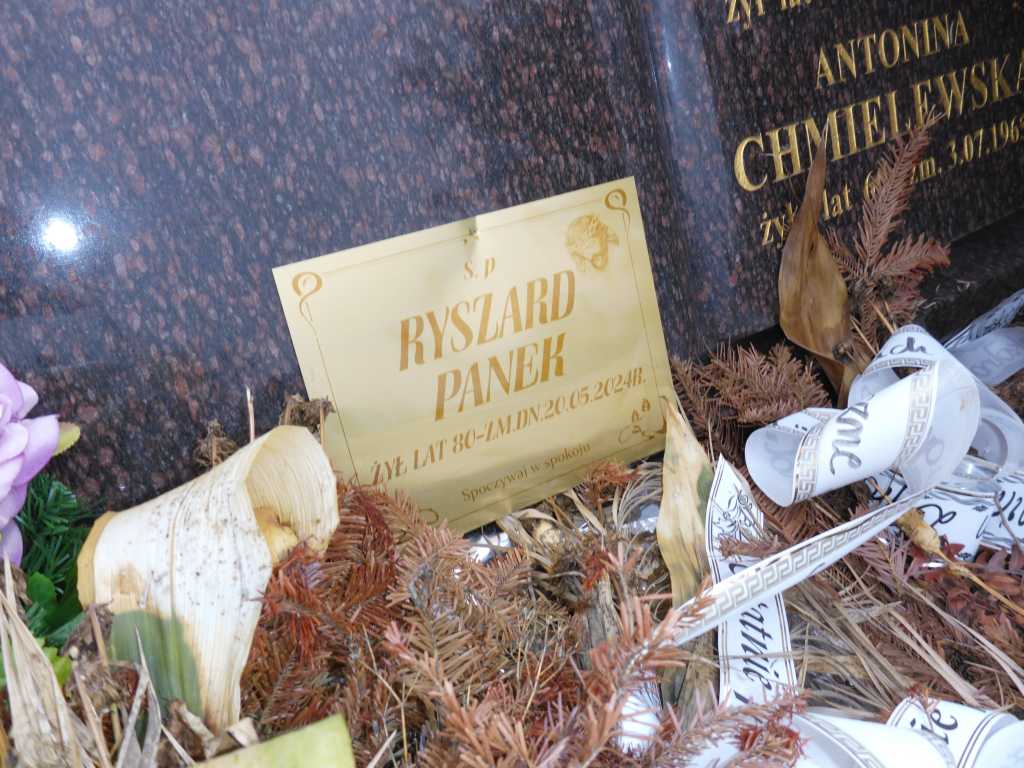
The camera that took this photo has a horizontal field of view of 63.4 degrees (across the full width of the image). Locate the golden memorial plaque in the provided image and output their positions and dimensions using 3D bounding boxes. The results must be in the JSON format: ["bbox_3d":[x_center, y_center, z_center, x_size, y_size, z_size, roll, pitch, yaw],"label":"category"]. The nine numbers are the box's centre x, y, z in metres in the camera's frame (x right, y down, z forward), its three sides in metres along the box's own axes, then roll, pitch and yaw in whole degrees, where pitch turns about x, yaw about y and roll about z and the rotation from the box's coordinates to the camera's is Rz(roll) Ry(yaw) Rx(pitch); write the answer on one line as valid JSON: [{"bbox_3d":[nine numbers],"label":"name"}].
[{"bbox_3d":[-0.007,-0.010,0.526,0.240,0.188,0.012,-17,14,-20],"label":"golden memorial plaque"}]

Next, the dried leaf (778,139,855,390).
[{"bbox_3d":[0.234,-0.086,0.635,0.058,0.205,0.035,-14,15,-6],"label":"dried leaf"}]

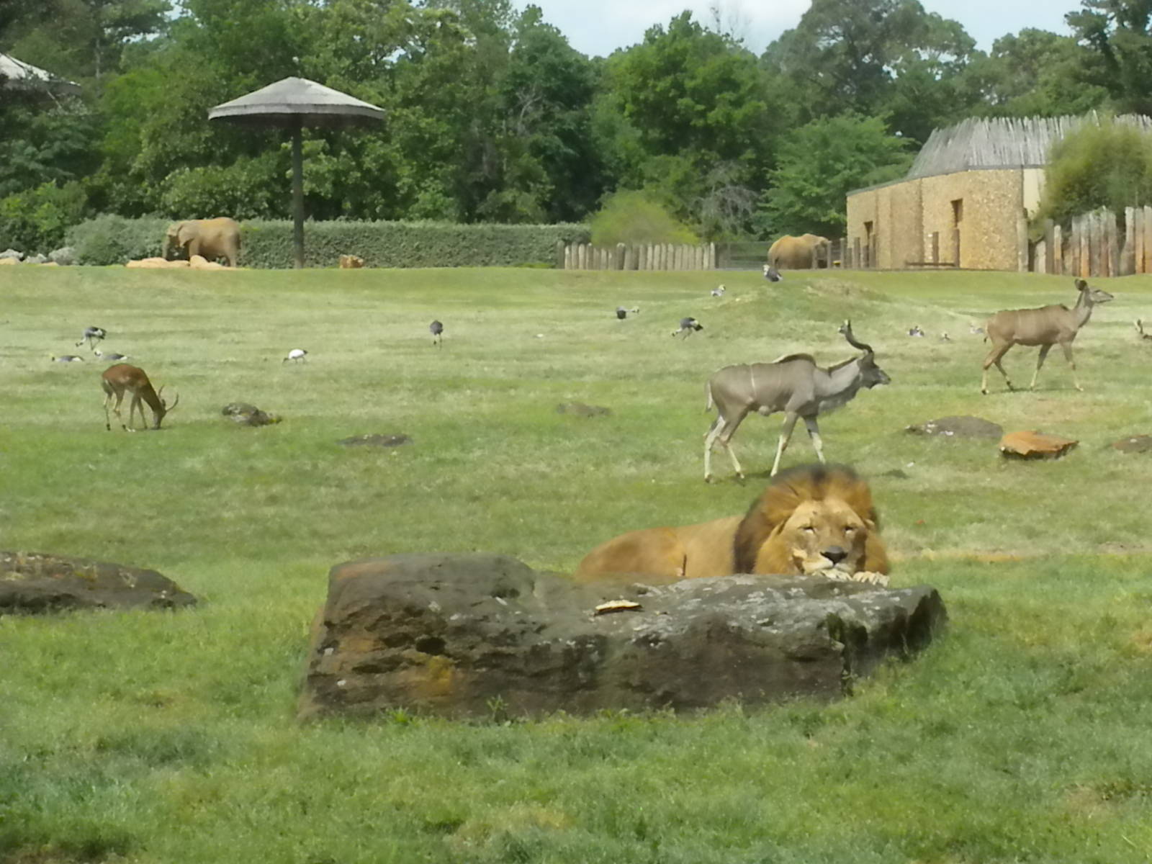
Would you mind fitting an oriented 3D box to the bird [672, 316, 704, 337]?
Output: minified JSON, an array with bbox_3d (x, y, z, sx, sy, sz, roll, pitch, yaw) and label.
[{"bbox_3d":[2.771,-2.562,82.000,0.766,0.527,0.260,0,3,0],"label":"bird"}]

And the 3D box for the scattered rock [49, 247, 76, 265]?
[{"bbox_3d":[-23.472,-8.036,152.000,1.270,0.900,1.000,0,3,0],"label":"scattered rock"}]

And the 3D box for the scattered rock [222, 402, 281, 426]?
[{"bbox_3d":[-4.433,-0.241,45.500,0.800,0.300,0.560,0,3,0],"label":"scattered rock"}]

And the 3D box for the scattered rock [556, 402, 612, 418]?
[{"bbox_3d":[0.108,-0.305,47.000,0.800,0.210,0.600,0,3,0],"label":"scattered rock"}]

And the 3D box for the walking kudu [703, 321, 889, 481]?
[{"bbox_3d":[2.535,-0.371,38.300,2.122,1.794,0.500,-1,3,-20],"label":"walking kudu"}]

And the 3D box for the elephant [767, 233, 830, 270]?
[{"bbox_3d":[10.375,-8.069,155.000,3.500,2.450,1.500,-2,4,-30],"label":"elephant"}]

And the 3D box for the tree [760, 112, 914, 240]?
[{"bbox_3d":[13.536,-12.578,175.000,8.200,8.100,8.000,0,3,0],"label":"tree"}]

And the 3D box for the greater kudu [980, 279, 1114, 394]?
[{"bbox_3d":[6.651,-1.359,47.000,1.799,1.610,0.440,0,3,-8],"label":"greater kudu"}]

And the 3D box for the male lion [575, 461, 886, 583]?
[{"bbox_3d":[0.574,0.479,12.600,0.640,0.700,1.700,-2,4,-31],"label":"male lion"}]

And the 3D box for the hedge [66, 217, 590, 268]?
[{"bbox_3d":[-11.676,-8.853,157.000,25.000,2.400,2.200,0,3,-6],"label":"hedge"}]

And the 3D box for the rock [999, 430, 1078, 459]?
[{"bbox_3d":[5.624,0.159,40.500,0.930,0.320,0.700,0,3,0],"label":"rock"}]

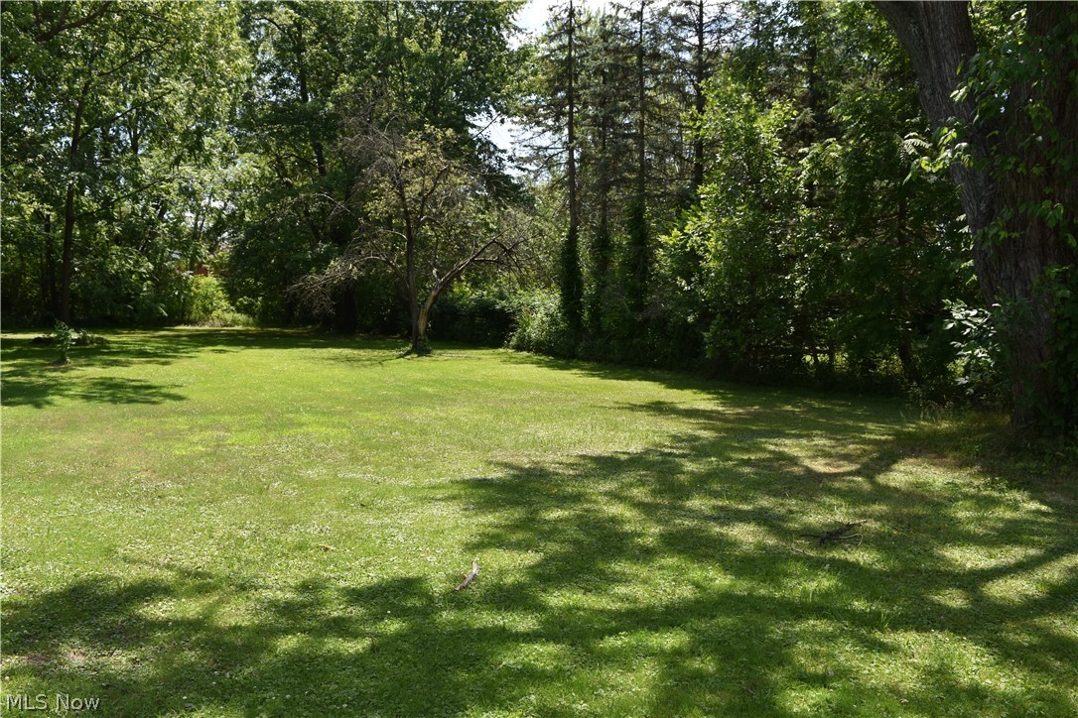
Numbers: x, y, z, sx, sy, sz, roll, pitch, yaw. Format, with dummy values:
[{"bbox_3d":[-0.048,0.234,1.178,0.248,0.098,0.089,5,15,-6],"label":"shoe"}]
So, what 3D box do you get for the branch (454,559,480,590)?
[{"bbox_3d":[-0.403,1.200,4.530,0.090,0.050,0.440,1,5,10],"label":"branch"}]

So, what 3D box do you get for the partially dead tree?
[{"bbox_3d":[-3.350,-3.130,20.900,5.800,5.900,5.200,0,5,0],"label":"partially dead tree"}]

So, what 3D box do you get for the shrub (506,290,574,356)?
[{"bbox_3d":[0.010,-0.920,20.900,1.800,1.750,1.600,0,5,0],"label":"shrub"}]

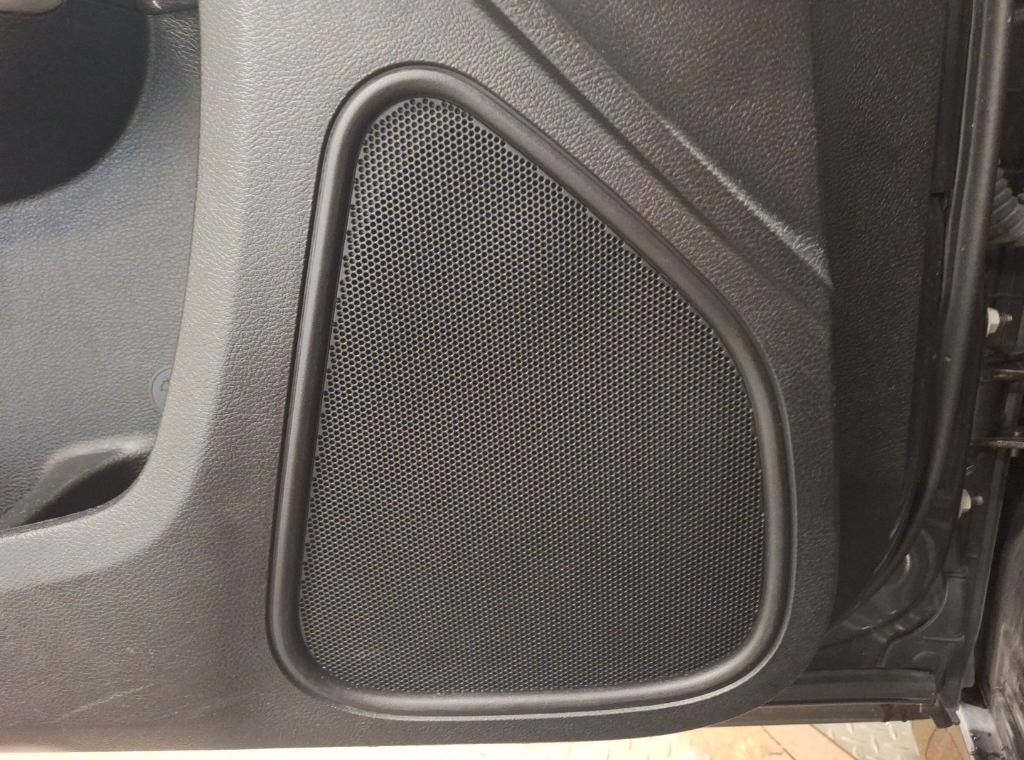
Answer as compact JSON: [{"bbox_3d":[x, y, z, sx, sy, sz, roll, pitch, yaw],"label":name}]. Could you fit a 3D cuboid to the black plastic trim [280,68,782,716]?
[{"bbox_3d":[0.007,0.025,0.317,0.263,0.317,0.030,-1,15,0],"label":"black plastic trim"}]

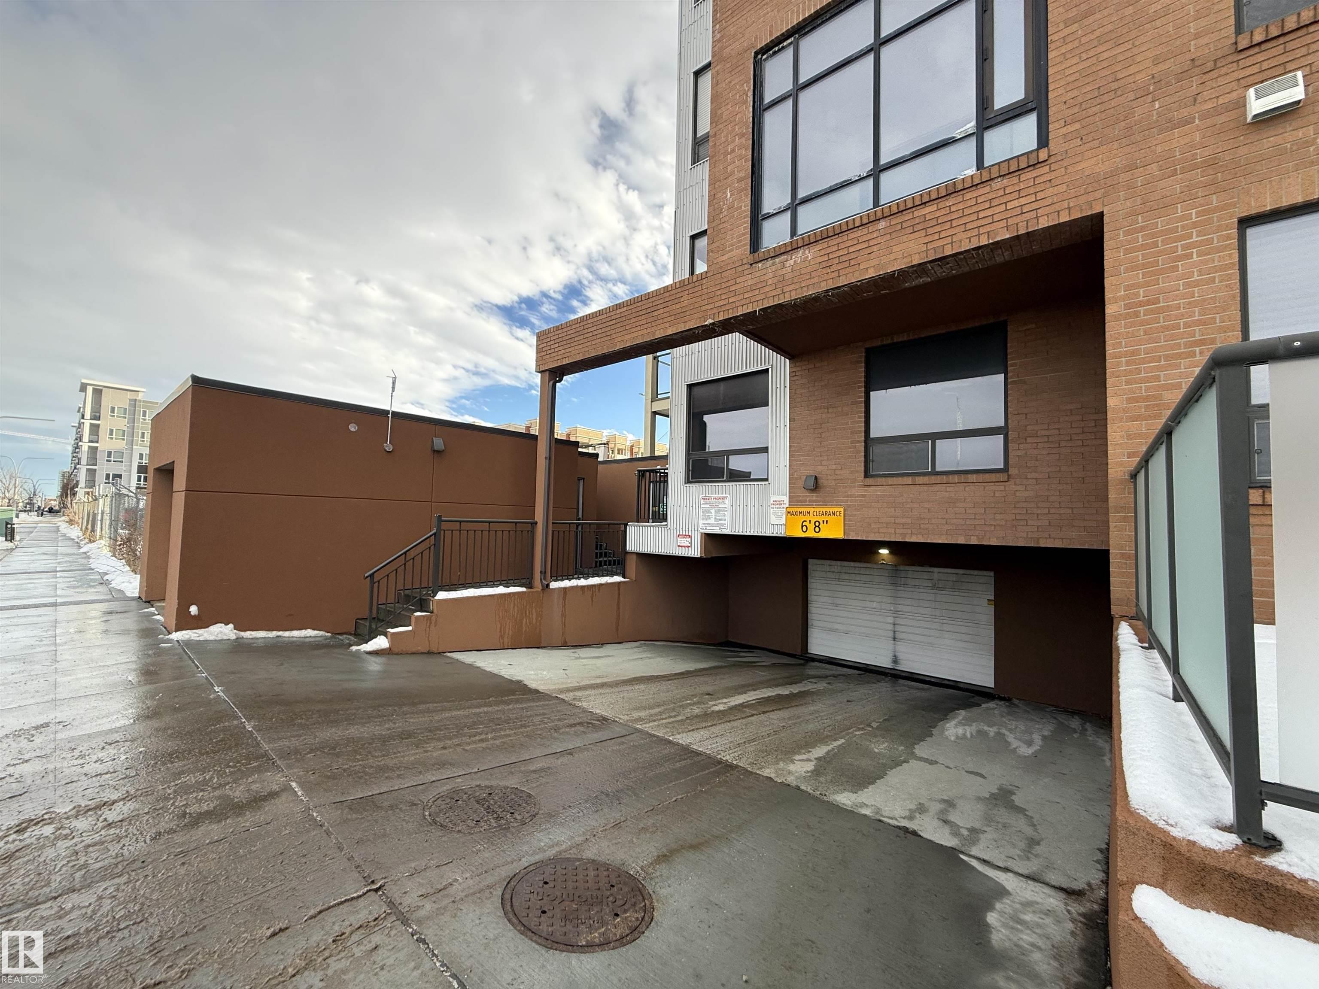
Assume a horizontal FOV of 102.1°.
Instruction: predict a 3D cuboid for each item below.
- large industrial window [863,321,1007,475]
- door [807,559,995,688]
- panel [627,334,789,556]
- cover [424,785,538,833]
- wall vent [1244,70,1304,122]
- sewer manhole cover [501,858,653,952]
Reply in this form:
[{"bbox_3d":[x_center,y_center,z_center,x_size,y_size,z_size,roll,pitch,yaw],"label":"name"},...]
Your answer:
[{"bbox_3d":[3.507,-1.136,6.867,1.678,1.799,0.100,-1,-4,41],"label":"large industrial window"},{"bbox_3d":[4.465,2.353,10.258,3.455,1.986,0.100,-1,-4,41],"label":"door"},{"bbox_3d":[0.688,-0.791,9.230,3.371,3.774,0.100,-1,-4,41],"label":"panel"},{"bbox_3d":[-1.057,1.888,3.189,0.670,0.050,0.670,-1,-11,41],"label":"cover"},{"bbox_3d":[3.981,-2.588,3.448,0.238,0.220,0.110,-1,-4,41],"label":"wall vent"},{"bbox_3d":[-0.355,1.806,2.351,0.670,0.050,0.670,6,-8,1],"label":"sewer manhole cover"}]

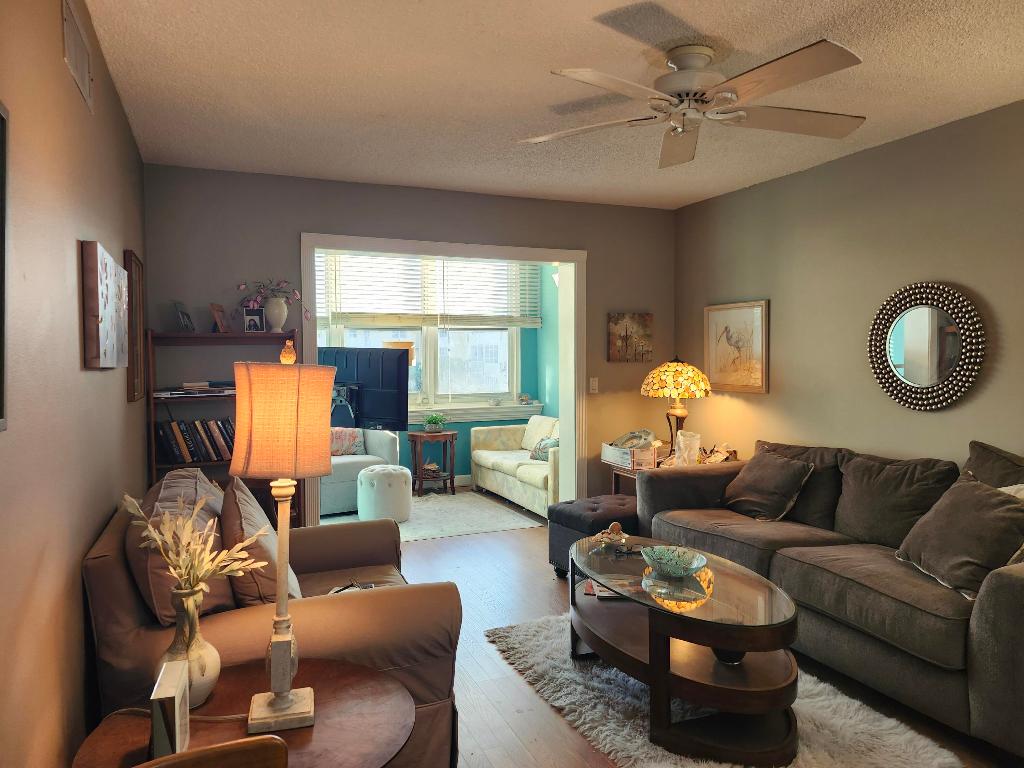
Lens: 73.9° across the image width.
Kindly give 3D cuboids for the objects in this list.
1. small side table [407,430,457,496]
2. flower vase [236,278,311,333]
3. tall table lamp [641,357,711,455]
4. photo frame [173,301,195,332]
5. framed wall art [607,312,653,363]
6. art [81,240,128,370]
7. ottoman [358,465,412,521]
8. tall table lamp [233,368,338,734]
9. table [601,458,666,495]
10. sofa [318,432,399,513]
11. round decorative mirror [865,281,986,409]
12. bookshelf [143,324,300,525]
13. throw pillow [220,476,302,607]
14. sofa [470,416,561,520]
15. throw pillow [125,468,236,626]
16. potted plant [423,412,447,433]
[{"bbox_3d":[-0.753,0.751,6.456,0.400,0.595,0.300,-2,3,-24],"label":"small side table"},{"bbox_3d":[-1.409,-0.464,4.019,0.402,0.324,0.300,-2,3,-24],"label":"flower vase"},{"bbox_3d":[1.088,0.162,4.536,0.465,0.690,0.465,0,2,0],"label":"tall table lamp"},{"bbox_3d":[-1.778,-0.358,3.686,0.030,0.170,0.130,-20,-3,16],"label":"photo frame"},{"bbox_3d":[0.900,-0.352,5.197,0.393,0.372,0.035,-2,3,-24],"label":"framed wall art"},{"bbox_3d":[-1.352,-0.240,2.288,0.036,0.370,0.720,-1,3,-24],"label":"art"},{"bbox_3d":[-1.066,0.907,5.708,0.455,0.420,0.455,-1,3,-24],"label":"ottoman"},{"bbox_3d":[-0.477,0.304,1.427,0.210,0.790,0.210,-1,2,-14],"label":"tall table lamp"},{"bbox_3d":[1.047,0.847,4.606,0.580,0.545,0.580,-2,3,-24],"label":"table"},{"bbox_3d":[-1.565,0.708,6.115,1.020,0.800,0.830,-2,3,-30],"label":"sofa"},{"bbox_3d":[2.030,-0.185,3.362,0.050,0.625,0.620,-1,3,-24],"label":"round decorative mirror"},{"bbox_3d":[-1.645,0.431,3.969,0.785,1.482,0.280,-2,3,-24],"label":"bookshelf"},{"bbox_3d":[-0.872,0.516,2.339,0.170,0.450,0.430,-21,9,-18],"label":"throw pillow"},{"bbox_3d":[0.321,0.705,6.319,0.790,0.780,1.760,-1,3,-24],"label":"sofa"},{"bbox_3d":[-1.065,0.492,2.253,0.190,0.450,0.450,-7,4,-8],"label":"throw pillow"},{"bbox_3d":[-0.728,0.359,6.443,0.217,0.189,0.217,-2,3,-24],"label":"potted plant"}]

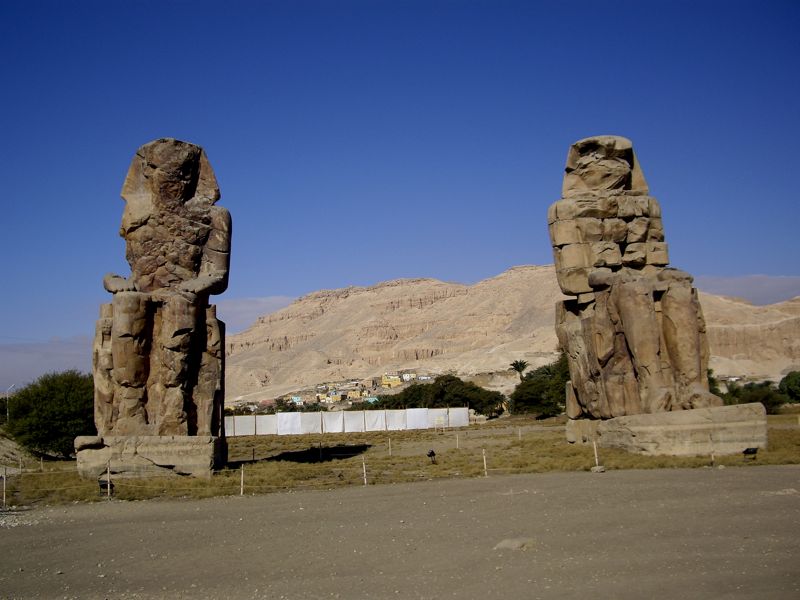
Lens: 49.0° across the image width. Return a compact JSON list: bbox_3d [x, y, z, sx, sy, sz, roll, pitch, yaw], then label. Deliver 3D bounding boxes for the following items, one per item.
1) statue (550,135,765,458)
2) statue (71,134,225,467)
[{"bbox_3d":[11.659,-0.988,42.111,5.860,15.930,9.970,-1,-8,-9],"label":"statue"},{"bbox_3d":[-10.606,-0.456,38.986,5.760,15.590,9.970,-1,-8,-9],"label":"statue"}]

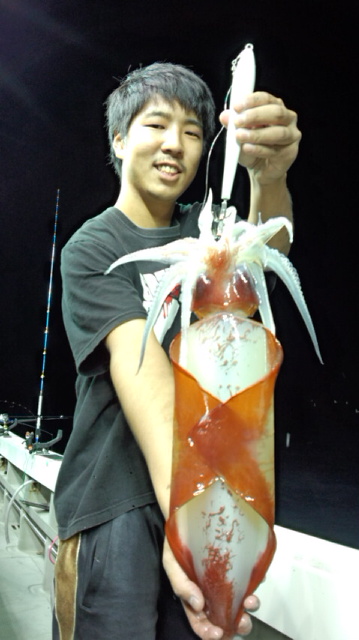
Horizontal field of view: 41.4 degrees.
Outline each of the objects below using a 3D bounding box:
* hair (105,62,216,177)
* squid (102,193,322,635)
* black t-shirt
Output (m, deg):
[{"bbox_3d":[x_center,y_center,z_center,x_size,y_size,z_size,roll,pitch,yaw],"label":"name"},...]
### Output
[{"bbox_3d":[-0.034,-0.355,0.840,0.185,0.200,0.210,6,-2,-19],"label":"hair"},{"bbox_3d":[0.042,0.110,0.570,0.250,0.530,0.170,0,-6,0],"label":"squid"},{"bbox_3d":[-0.025,0.095,0.910,0.450,0.660,0.290,4,-10,-24],"label":"black t-shirt"}]

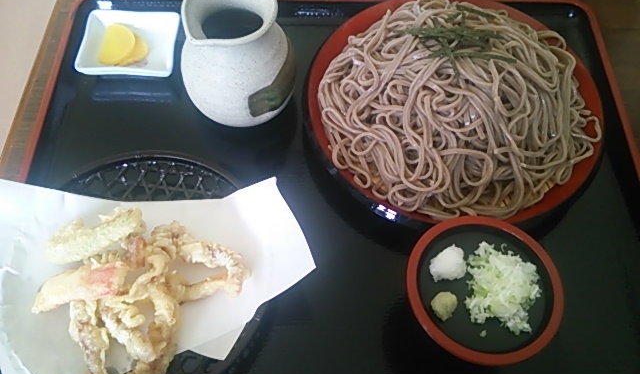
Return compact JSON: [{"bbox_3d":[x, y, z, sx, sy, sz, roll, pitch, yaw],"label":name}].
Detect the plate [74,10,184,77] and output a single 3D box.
[{"bbox_3d":[-0.165,-0.121,0.485,0.082,0.021,0.073,3,61,2],"label":"plate"}]

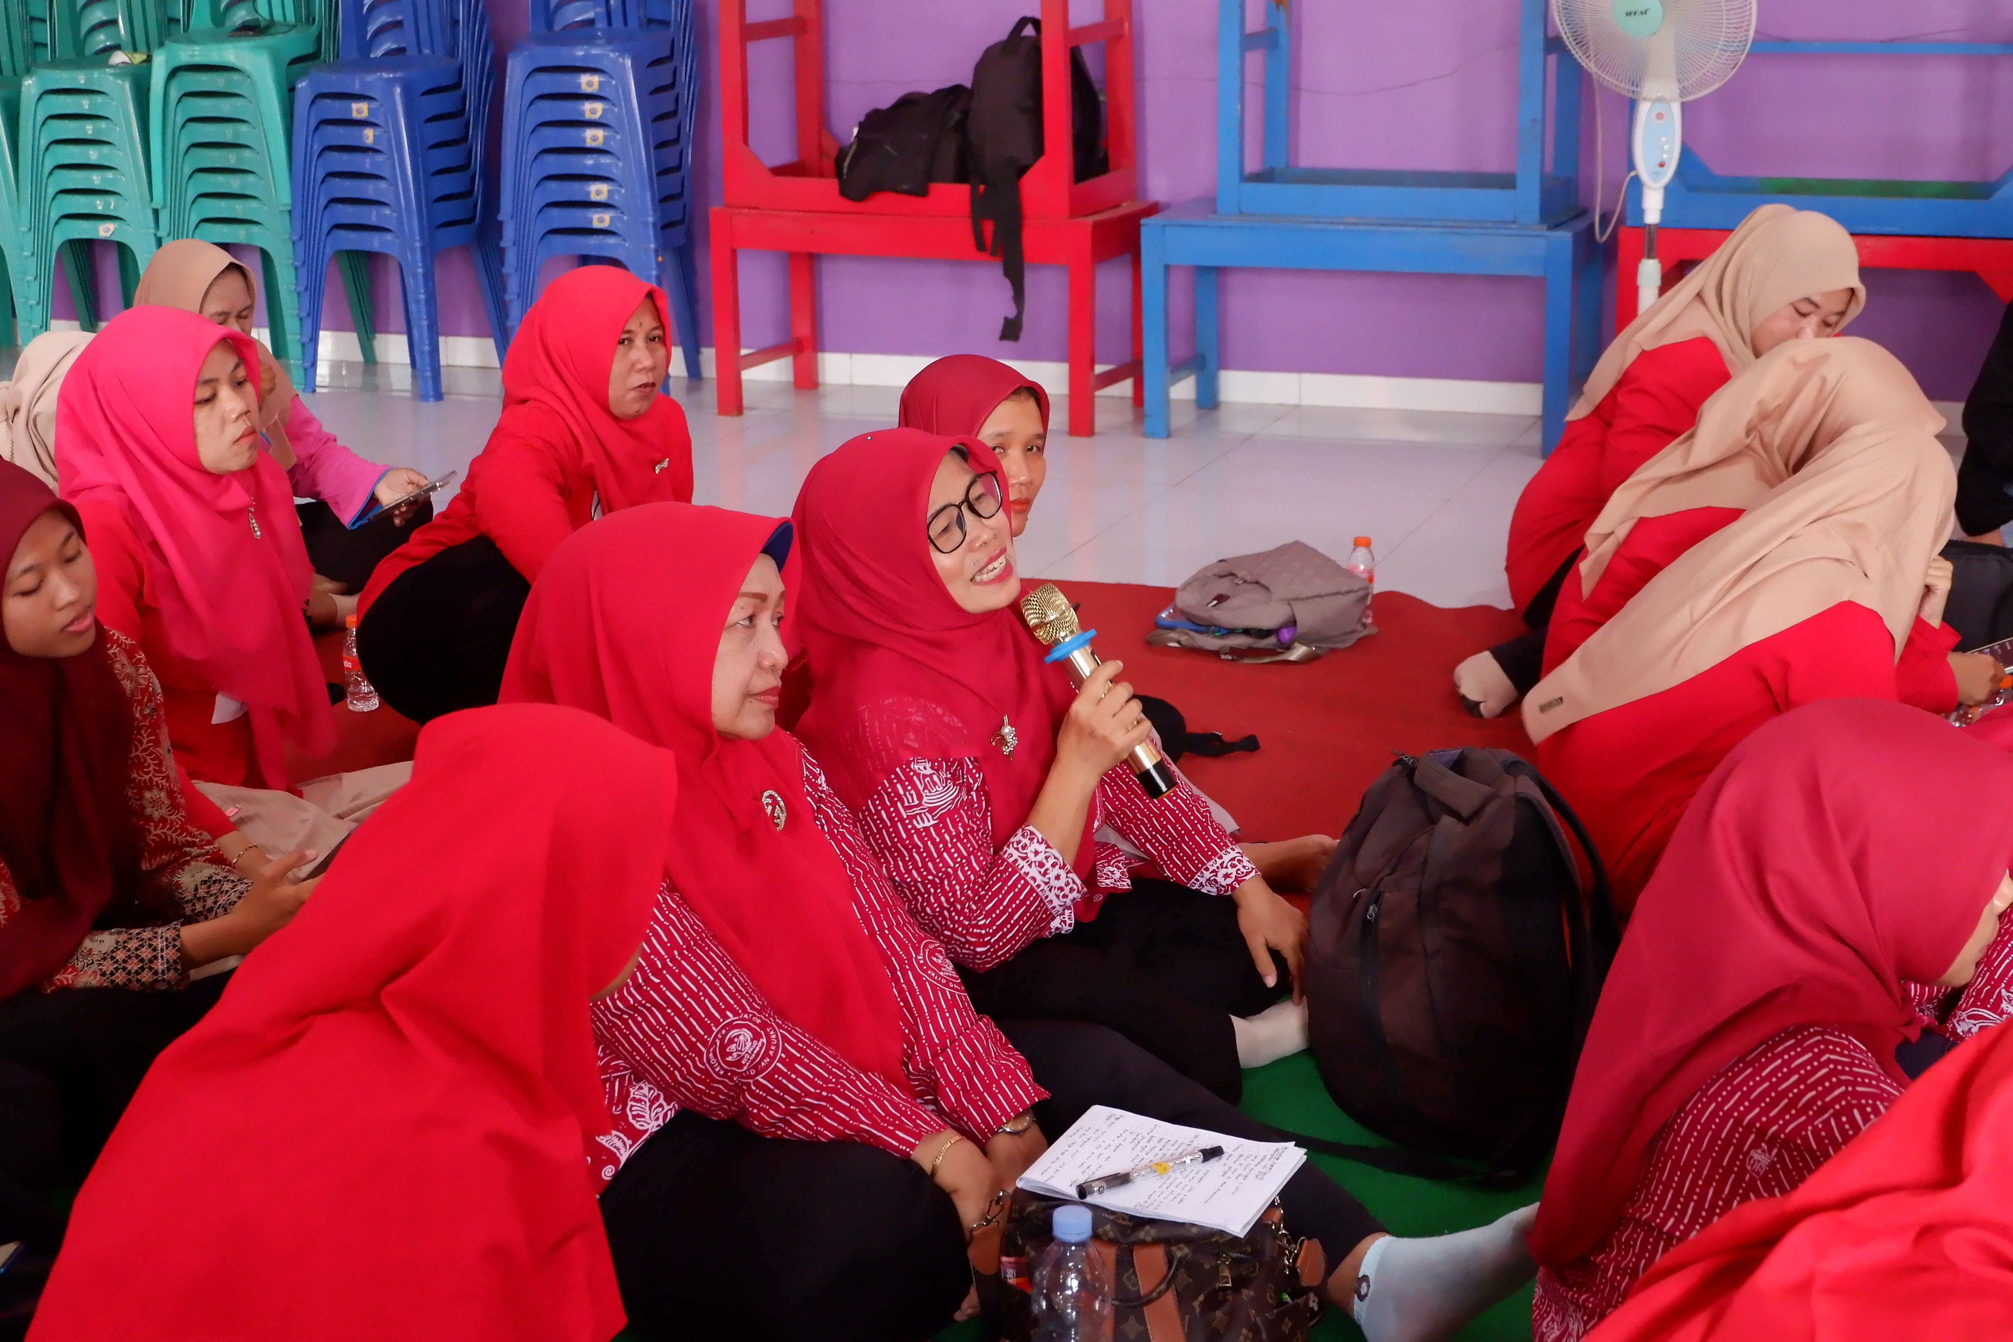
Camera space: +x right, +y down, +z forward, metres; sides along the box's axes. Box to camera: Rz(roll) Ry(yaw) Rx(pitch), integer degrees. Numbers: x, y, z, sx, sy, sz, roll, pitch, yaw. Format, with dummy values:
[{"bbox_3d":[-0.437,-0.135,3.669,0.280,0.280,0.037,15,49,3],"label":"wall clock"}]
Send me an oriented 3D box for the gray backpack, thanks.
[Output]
[{"bbox_3d":[0.444,-0.117,5.147,0.360,0.140,0.280,-8,17,-24],"label":"gray backpack"}]

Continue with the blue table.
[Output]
[{"bbox_3d":[0.859,-0.810,6.920,1.000,0.510,0.435,5,16,21],"label":"blue table"}]

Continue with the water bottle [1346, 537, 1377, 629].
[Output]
[{"bbox_3d":[0.623,-0.159,5.212,0.052,0.155,0.052,-1,15,0],"label":"water bottle"}]

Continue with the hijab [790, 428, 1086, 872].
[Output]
[{"bbox_3d":[-0.072,-0.014,3.200,0.330,0.470,0.370,11,19,37],"label":"hijab"}]

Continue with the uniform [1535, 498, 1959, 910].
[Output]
[{"bbox_3d":[0.974,0.074,3.850,0.570,0.450,0.500,-1,15,0],"label":"uniform"}]

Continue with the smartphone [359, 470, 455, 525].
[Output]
[{"bbox_3d":[-0.987,-0.287,4.900,0.165,0.012,0.077,-29,6,-6],"label":"smartphone"}]

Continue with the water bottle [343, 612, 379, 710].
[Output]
[{"bbox_3d":[-1.038,-0.017,4.790,0.052,0.155,0.052,-1,15,0],"label":"water bottle"}]

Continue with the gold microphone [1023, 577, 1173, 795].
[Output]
[{"bbox_3d":[0.100,0.023,3.200,0.062,0.260,0.062,-33,-13,1],"label":"gold microphone"}]

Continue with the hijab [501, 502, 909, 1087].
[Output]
[{"bbox_3d":[-0.279,0.107,2.720,0.400,0.500,0.380,6,17,26],"label":"hijab"}]

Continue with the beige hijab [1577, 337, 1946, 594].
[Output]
[{"bbox_3d":[1.072,-0.287,4.220,0.520,0.380,0.360,-1,15,0],"label":"beige hijab"}]

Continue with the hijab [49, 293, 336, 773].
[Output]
[{"bbox_3d":[-1.059,-0.172,3.850,0.370,0.550,0.360,7,18,29],"label":"hijab"}]

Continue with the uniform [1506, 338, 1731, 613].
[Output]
[{"bbox_3d":[1.132,-0.330,5.050,0.450,0.500,0.440,9,18,34],"label":"uniform"}]

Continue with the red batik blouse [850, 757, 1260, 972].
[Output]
[{"bbox_3d":[0.041,0.179,3.250,0.380,0.380,0.440,11,19,37],"label":"red batik blouse"}]

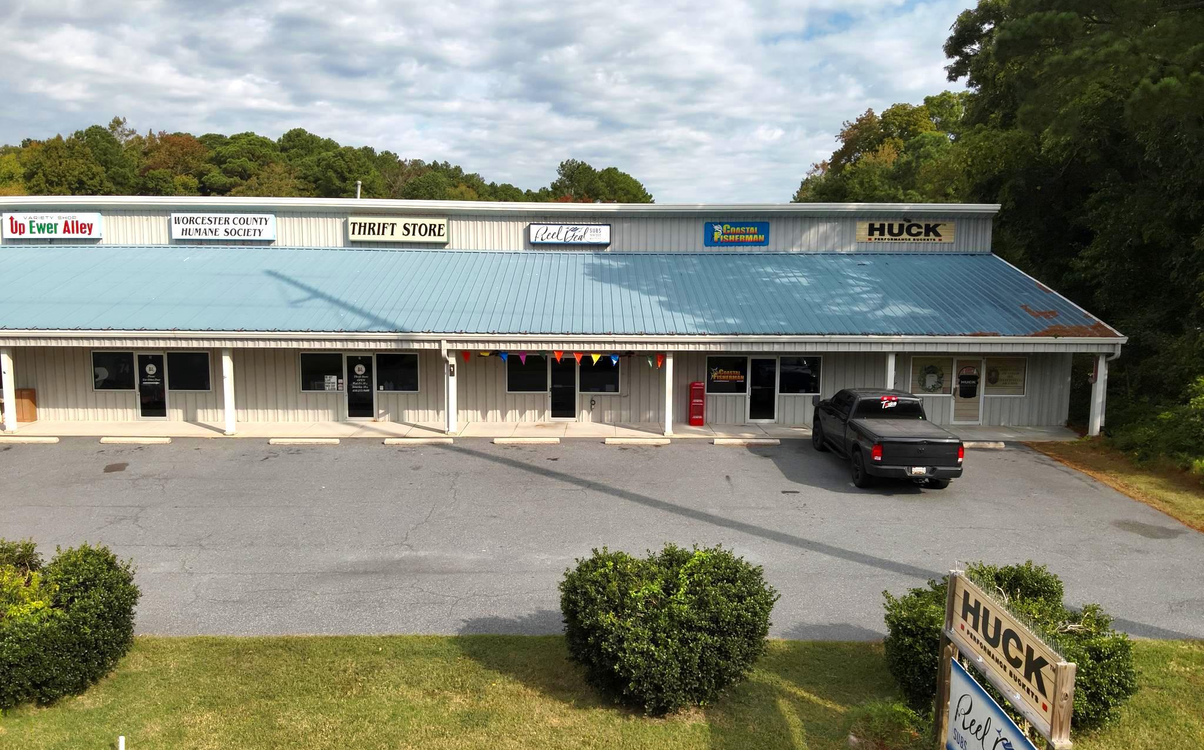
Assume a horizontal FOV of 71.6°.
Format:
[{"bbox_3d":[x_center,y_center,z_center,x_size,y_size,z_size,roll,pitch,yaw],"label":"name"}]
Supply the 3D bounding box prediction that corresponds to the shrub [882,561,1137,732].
[{"bbox_3d":[4.660,3.063,9.700,2.550,1.580,2.350,0,7,0],"label":"shrub"}]

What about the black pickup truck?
[{"bbox_3d":[6.874,1.382,20.673,2.100,1.960,5.840,0,8,1],"label":"black pickup truck"}]

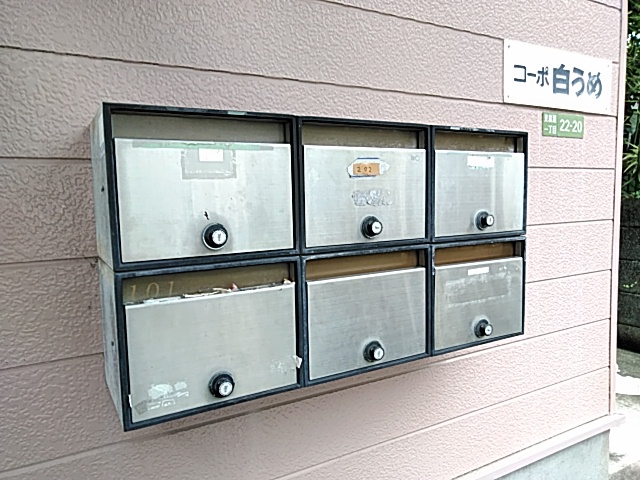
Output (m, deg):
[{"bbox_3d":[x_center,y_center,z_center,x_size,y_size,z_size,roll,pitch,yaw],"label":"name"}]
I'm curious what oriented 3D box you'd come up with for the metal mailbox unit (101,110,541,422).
[{"bbox_3d":[0.039,0.009,0.910,0.795,0.418,0.198,-4,6,-30],"label":"metal mailbox unit"}]

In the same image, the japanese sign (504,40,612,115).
[{"bbox_3d":[0.646,-0.422,1.314,0.458,0.149,0.015,-4,6,-30],"label":"japanese sign"}]

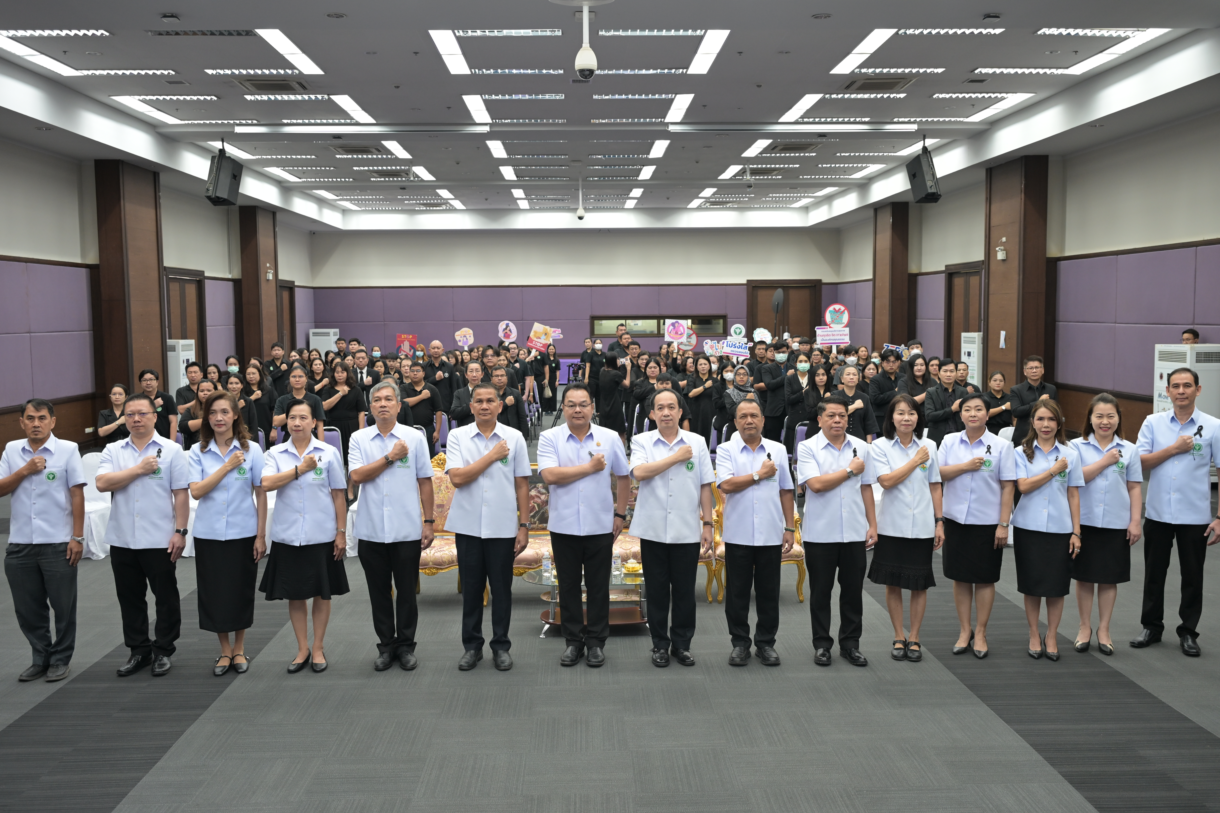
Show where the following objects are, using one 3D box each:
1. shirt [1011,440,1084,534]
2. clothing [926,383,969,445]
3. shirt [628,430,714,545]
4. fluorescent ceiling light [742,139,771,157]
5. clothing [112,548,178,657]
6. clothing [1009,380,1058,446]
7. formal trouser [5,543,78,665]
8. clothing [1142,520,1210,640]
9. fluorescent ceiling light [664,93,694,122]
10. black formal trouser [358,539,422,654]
[{"bbox_3d":[2.763,0.505,7.058,0.470,0.575,0.270,1,5,17],"label":"shirt"},{"bbox_3d":[3.504,0.105,11.561,0.500,0.680,0.300,1,5,13],"label":"clothing"},{"bbox_3d":[0.389,0.503,7.007,0.533,0.723,0.310,0,5,3],"label":"shirt"},{"bbox_3d":[2.867,-5.043,21.767,0.270,0.090,2.280,-1,5,-2],"label":"fluorescent ceiling light"},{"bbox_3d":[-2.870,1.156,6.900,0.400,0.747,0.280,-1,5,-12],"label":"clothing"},{"bbox_3d":[4.272,0.096,11.295,0.462,0.727,0.320,1,5,12],"label":"clothing"},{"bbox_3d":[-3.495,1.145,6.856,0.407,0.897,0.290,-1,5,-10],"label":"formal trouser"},{"bbox_3d":[3.728,1.063,7.381,0.450,0.920,0.320,2,5,26],"label":"clothing"},{"bbox_3d":[1.071,-4.642,17.459,0.260,0.080,2.369,-1,5,-2],"label":"fluorescent ceiling light"},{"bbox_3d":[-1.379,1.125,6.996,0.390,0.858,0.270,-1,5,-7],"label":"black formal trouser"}]

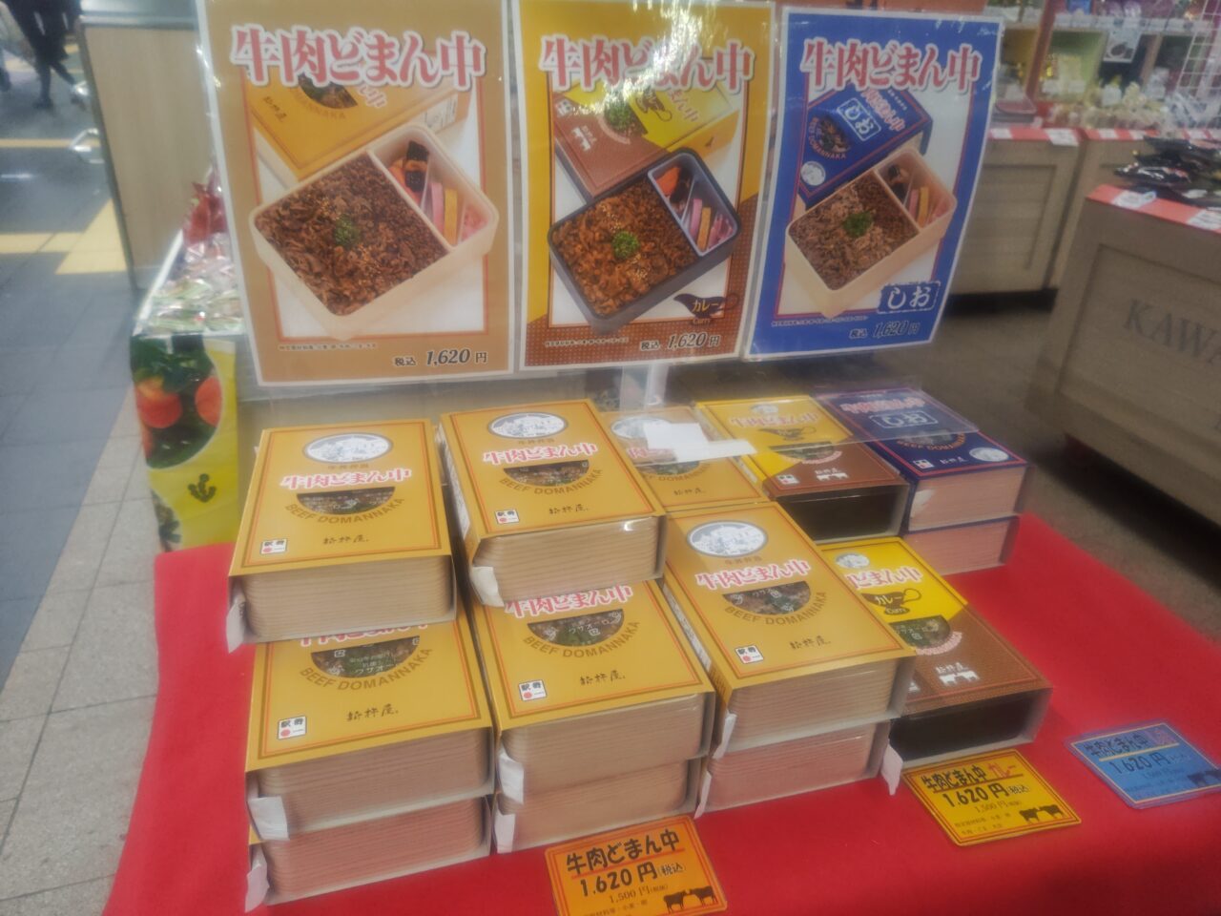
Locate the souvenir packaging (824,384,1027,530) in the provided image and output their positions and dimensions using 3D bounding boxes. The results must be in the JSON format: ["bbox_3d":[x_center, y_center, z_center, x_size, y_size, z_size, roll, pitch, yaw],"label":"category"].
[{"bbox_3d":[0.318,-0.008,0.867,0.132,0.054,0.202,-6,29,-16],"label":"souvenir packaging"}]

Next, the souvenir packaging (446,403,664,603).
[{"bbox_3d":[-0.054,0.024,0.645,0.132,0.054,0.202,-6,29,-17],"label":"souvenir packaging"}]

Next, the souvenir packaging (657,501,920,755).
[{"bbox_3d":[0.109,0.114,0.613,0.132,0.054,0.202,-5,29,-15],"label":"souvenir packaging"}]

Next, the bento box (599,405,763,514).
[{"bbox_3d":[0.046,0.021,0.774,0.132,0.054,0.202,-5,29,-14],"label":"bento box"}]

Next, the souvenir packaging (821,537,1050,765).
[{"bbox_3d":[0.231,0.150,0.670,0.132,0.054,0.202,-5,29,-14],"label":"souvenir packaging"}]

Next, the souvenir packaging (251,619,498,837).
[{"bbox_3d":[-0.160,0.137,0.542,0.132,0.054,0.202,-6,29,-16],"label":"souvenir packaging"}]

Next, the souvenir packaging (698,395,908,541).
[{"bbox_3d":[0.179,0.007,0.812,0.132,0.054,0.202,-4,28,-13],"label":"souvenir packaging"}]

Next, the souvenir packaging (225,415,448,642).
[{"bbox_3d":[-0.192,0.043,0.599,0.132,0.054,0.202,-5,29,-14],"label":"souvenir packaging"}]

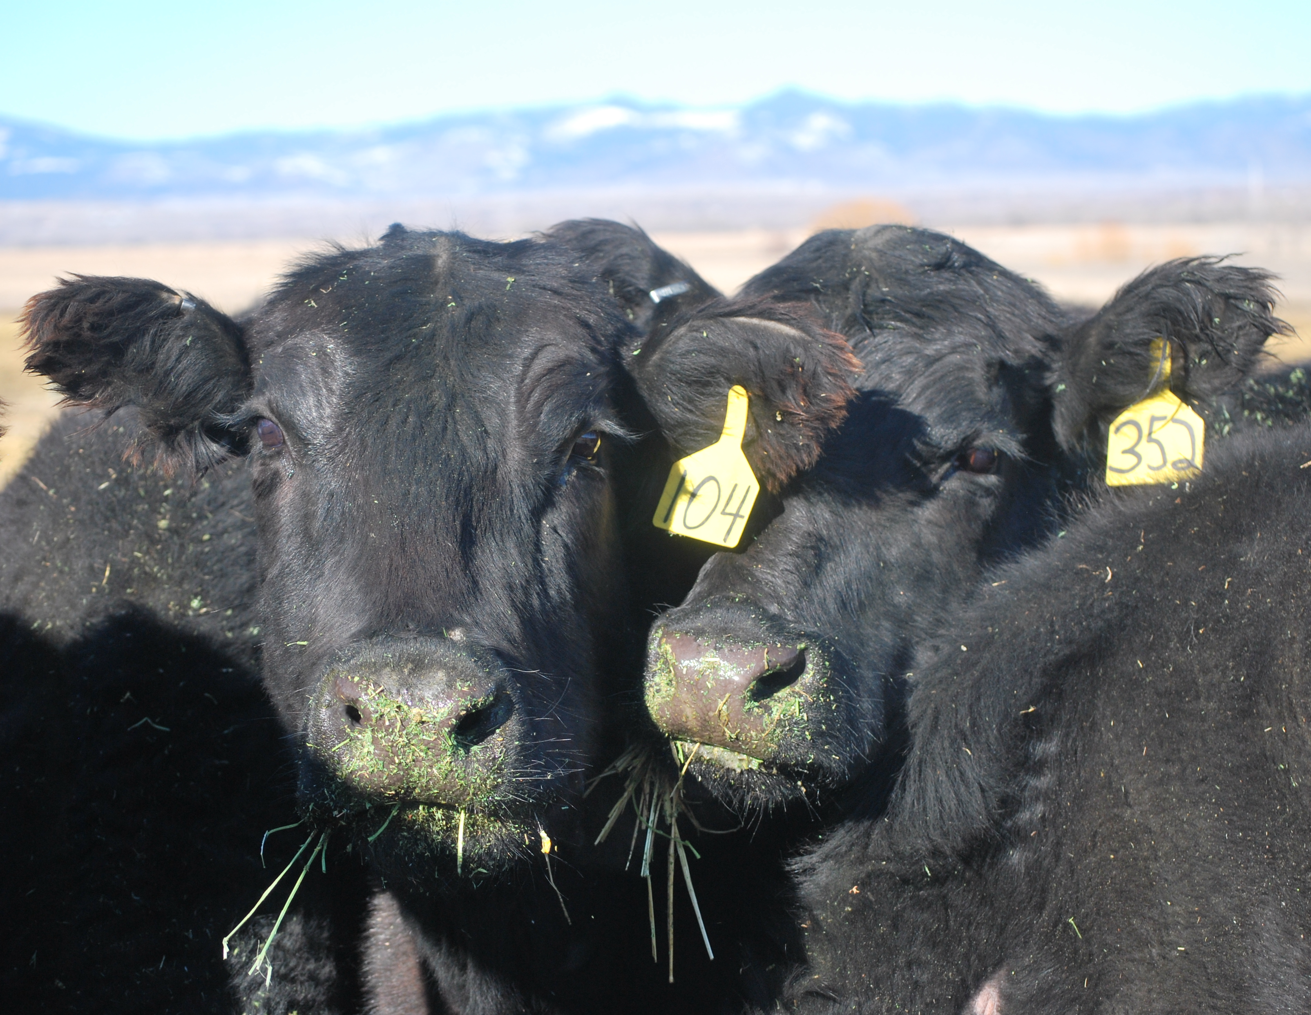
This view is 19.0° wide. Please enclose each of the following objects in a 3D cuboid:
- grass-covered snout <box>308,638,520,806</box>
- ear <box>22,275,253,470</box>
[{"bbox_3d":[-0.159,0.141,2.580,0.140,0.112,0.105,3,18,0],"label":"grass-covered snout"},{"bbox_3d":[-0.377,-0.099,2.860,0.165,0.135,0.085,1,4,13],"label":"ear"}]

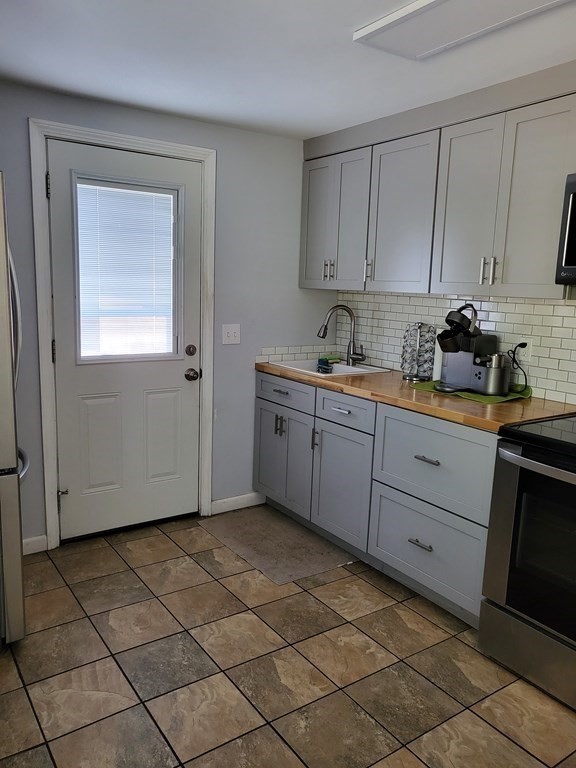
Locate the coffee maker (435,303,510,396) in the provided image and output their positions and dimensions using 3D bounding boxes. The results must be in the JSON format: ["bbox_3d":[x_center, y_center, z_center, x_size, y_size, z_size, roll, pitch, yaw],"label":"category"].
[{"bbox_3d":[0.898,-0.178,2.857,0.286,0.424,0.384,-6,12,-39],"label":"coffee maker"}]

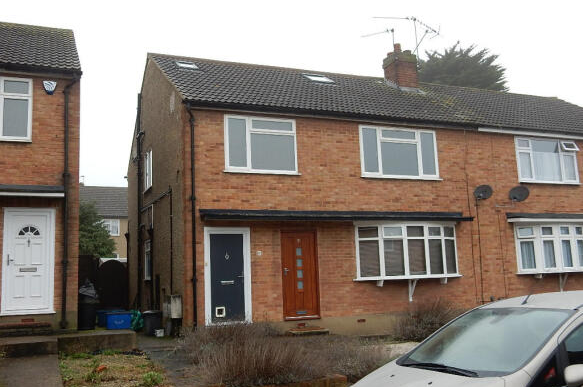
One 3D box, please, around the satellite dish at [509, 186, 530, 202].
[{"bbox_3d":[6.162,0.005,16.383,0.570,0.480,0.320,-7,-9,29],"label":"satellite dish"}]

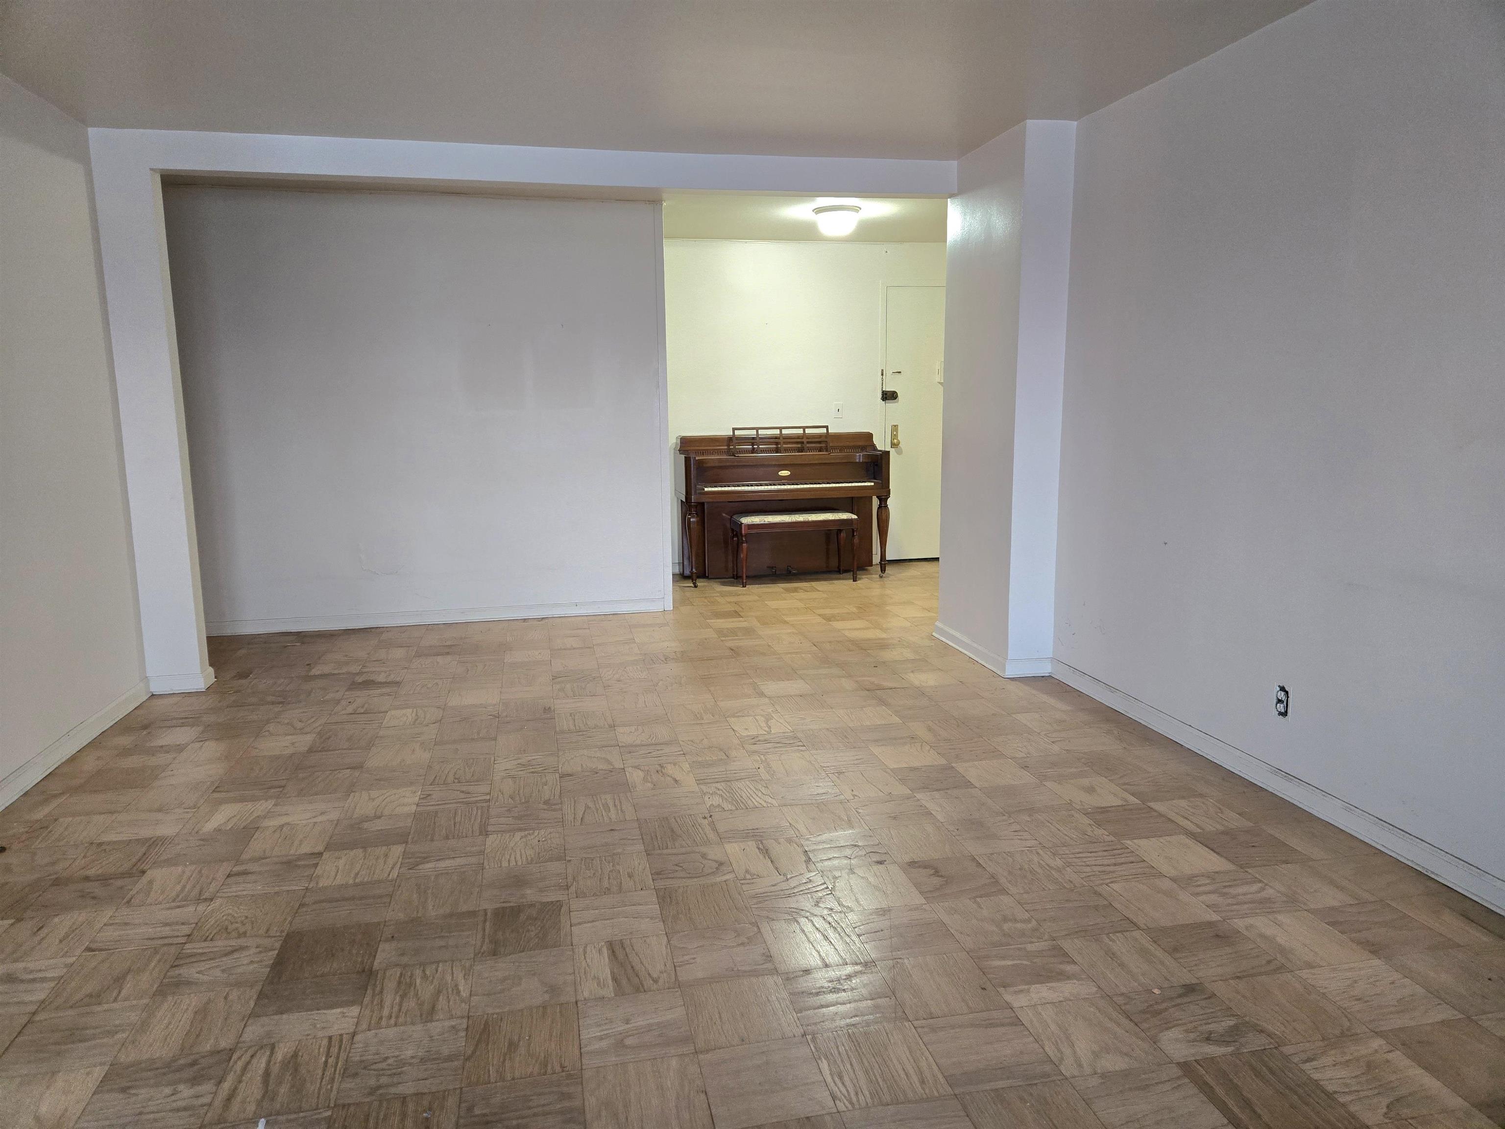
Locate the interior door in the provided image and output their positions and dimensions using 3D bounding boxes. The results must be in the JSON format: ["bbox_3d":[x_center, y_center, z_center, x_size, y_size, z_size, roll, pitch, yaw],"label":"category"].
[{"bbox_3d":[1.489,-1.082,7.794,0.914,2.082,0.045,-3,10,-12],"label":"interior door"}]

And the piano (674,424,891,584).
[{"bbox_3d":[0.214,-0.443,7.215,1.473,1.077,0.558,-3,10,-12],"label":"piano"}]

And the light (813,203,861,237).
[{"bbox_3d":[0.512,-2.062,5.997,0.291,0.179,0.291,-1,10,0],"label":"light"}]

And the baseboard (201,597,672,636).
[{"bbox_3d":[-1.807,0.309,5.876,2.594,0.083,0.018,-3,10,-12],"label":"baseboard"}]

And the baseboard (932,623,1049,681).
[{"bbox_3d":[1.184,0.409,5.061,0.228,0.087,0.912,-3,10,-12],"label":"baseboard"}]

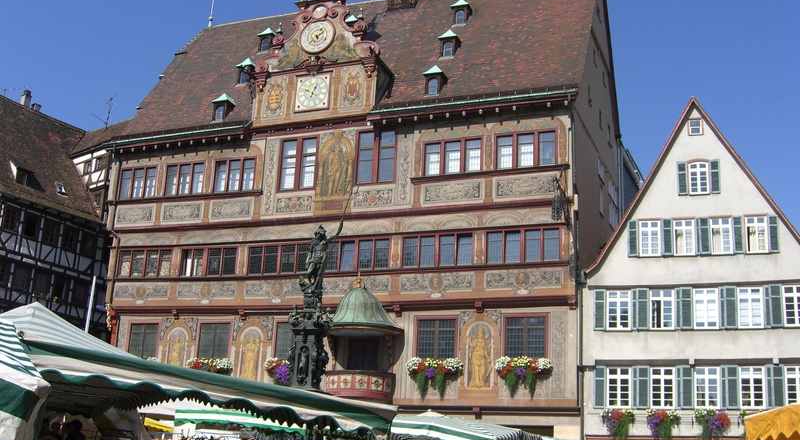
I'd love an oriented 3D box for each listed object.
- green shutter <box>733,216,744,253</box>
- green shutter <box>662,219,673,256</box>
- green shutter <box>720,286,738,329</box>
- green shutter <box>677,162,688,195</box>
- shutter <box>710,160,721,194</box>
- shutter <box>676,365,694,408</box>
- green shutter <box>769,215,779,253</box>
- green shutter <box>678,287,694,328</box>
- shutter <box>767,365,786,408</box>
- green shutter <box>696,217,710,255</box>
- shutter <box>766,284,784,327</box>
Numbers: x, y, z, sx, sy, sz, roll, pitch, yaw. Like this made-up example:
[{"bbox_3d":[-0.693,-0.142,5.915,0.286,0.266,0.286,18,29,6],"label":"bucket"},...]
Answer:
[{"bbox_3d":[12.160,0.538,31.501,0.382,1.373,0.080,-4,-18,24],"label":"green shutter"},{"bbox_3d":[10.088,0.658,33.123,0.340,1.450,0.070,-3,-17,21],"label":"green shutter"},{"bbox_3d":[11.606,3.076,30.957,0.579,1.517,0.080,-4,-18,24],"label":"green shutter"},{"bbox_3d":[10.599,-1.545,32.892,0.423,1.322,0.080,-4,-18,24],"label":"green shutter"},{"bbox_3d":[11.887,-1.603,33.091,0.340,1.306,0.070,-3,-17,21],"label":"shutter"},{"bbox_3d":[10.230,5.961,31.477,0.555,1.541,0.070,-3,-17,21],"label":"shutter"},{"bbox_3d":[13.530,0.487,31.817,0.340,1.395,0.070,-3,-17,21],"label":"green shutter"},{"bbox_3d":[10.252,3.172,31.562,0.602,1.546,0.080,-4,-18,24],"label":"green shutter"},{"bbox_3d":[12.706,5.619,29.637,0.622,1.469,0.080,-4,-18,24],"label":"shutter"},{"bbox_3d":[11.290,0.575,32.674,0.432,1.424,0.070,-3,-17,21],"label":"green shutter"},{"bbox_3d":[13.323,3.063,31.126,0.459,1.558,0.070,-3,-17,21],"label":"shutter"}]

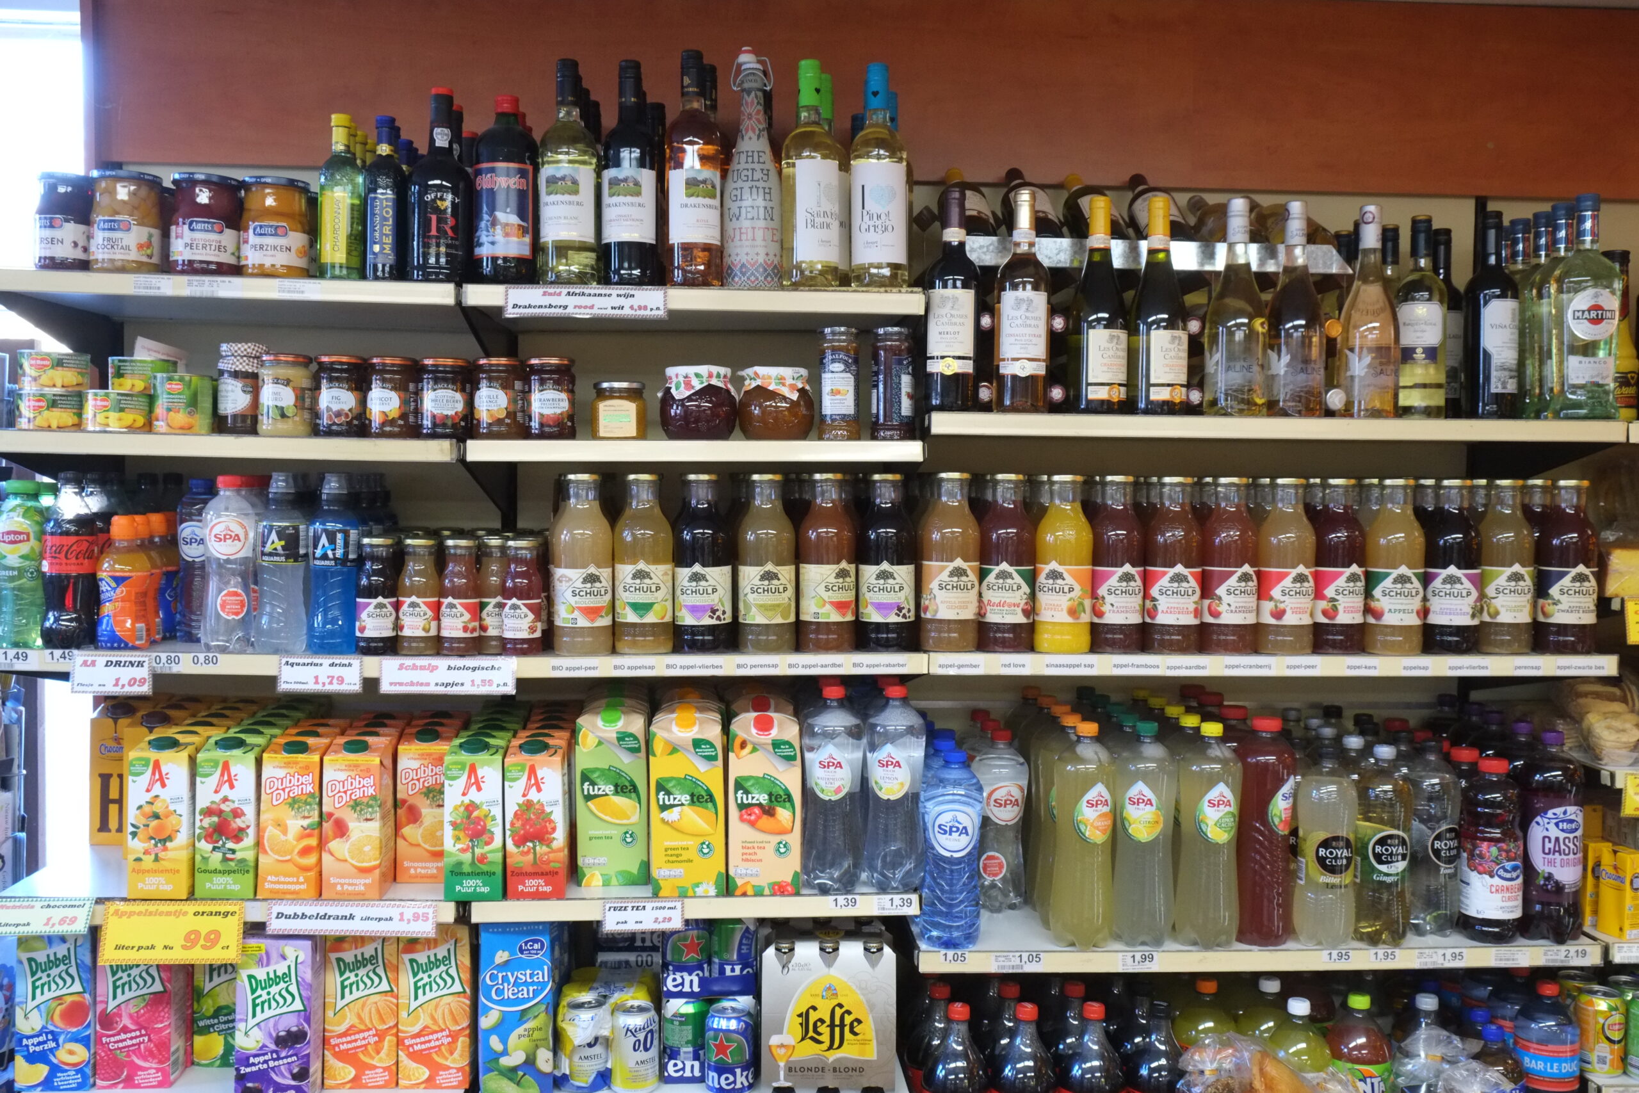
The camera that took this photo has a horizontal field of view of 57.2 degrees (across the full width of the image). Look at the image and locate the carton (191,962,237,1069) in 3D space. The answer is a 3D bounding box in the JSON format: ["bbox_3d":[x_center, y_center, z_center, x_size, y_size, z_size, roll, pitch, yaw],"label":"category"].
[{"bbox_3d":[-0.851,0.627,2.192,0.101,0.240,0.067,0,4,-3],"label":"carton"}]

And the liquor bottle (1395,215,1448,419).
[{"bbox_3d":[0.862,-0.325,2.153,0.073,0.289,0.073,2,3,25],"label":"liquor bottle"}]

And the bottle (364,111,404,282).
[{"bbox_3d":[-0.582,-0.462,2.016,0.053,0.221,0.053,0,3,-3],"label":"bottle"}]

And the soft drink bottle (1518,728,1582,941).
[{"bbox_3d":[1.052,0.413,2.152,0.078,0.296,0.078,0,3,-4],"label":"soft drink bottle"}]

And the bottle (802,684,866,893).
[{"bbox_3d":[0.019,0.340,2.134,0.088,0.285,0.088,0,3,1],"label":"bottle"}]

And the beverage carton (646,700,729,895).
[{"bbox_3d":[-0.178,0.351,2.067,0.099,0.245,0.072,0,3,-4],"label":"beverage carton"}]

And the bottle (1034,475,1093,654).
[{"bbox_3d":[0.331,0.025,2.030,0.077,0.237,0.077,2,4,29],"label":"bottle"}]

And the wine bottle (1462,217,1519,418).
[{"bbox_3d":[0.958,-0.326,2.138,0.077,0.294,0.077,0,3,-9],"label":"wine bottle"}]

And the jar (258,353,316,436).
[{"bbox_3d":[-0.714,-0.201,2.013,0.070,0.111,0.070,0,3,-3],"label":"jar"}]

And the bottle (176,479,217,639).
[{"bbox_3d":[-0.876,0.020,2.140,0.067,0.232,0.067,0,4,-3],"label":"bottle"}]

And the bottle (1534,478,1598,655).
[{"bbox_3d":[1.036,0.027,2.080,0.077,0.237,0.077,0,3,0],"label":"bottle"}]

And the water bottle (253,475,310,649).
[{"bbox_3d":[-0.711,0.023,1.985,0.065,0.237,0.065,-1,3,-15],"label":"water bottle"}]

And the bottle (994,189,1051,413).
[{"bbox_3d":[0.280,-0.336,2.066,0.072,0.300,0.072,1,3,4],"label":"bottle"}]

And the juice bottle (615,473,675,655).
[{"bbox_3d":[-0.233,0.024,2.000,0.077,0.237,0.077,0,3,-4],"label":"juice bottle"}]

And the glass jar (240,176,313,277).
[{"bbox_3d":[-0.729,-0.427,2.017,0.088,0.121,0.088,0,3,-11],"label":"glass jar"}]

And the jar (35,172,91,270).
[{"bbox_3d":[-0.980,-0.423,1.965,0.086,0.130,0.086,0,3,0],"label":"jar"}]

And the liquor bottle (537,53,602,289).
[{"bbox_3d":[-0.339,-0.506,2.034,0.079,0.294,0.079,0,3,-10],"label":"liquor bottle"}]

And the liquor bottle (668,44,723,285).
[{"bbox_3d":[-0.172,-0.513,2.068,0.075,0.325,0.075,0,4,-3],"label":"liquor bottle"}]

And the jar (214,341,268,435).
[{"bbox_3d":[-0.785,-0.212,2.045,0.065,0.128,0.065,0,3,0],"label":"jar"}]

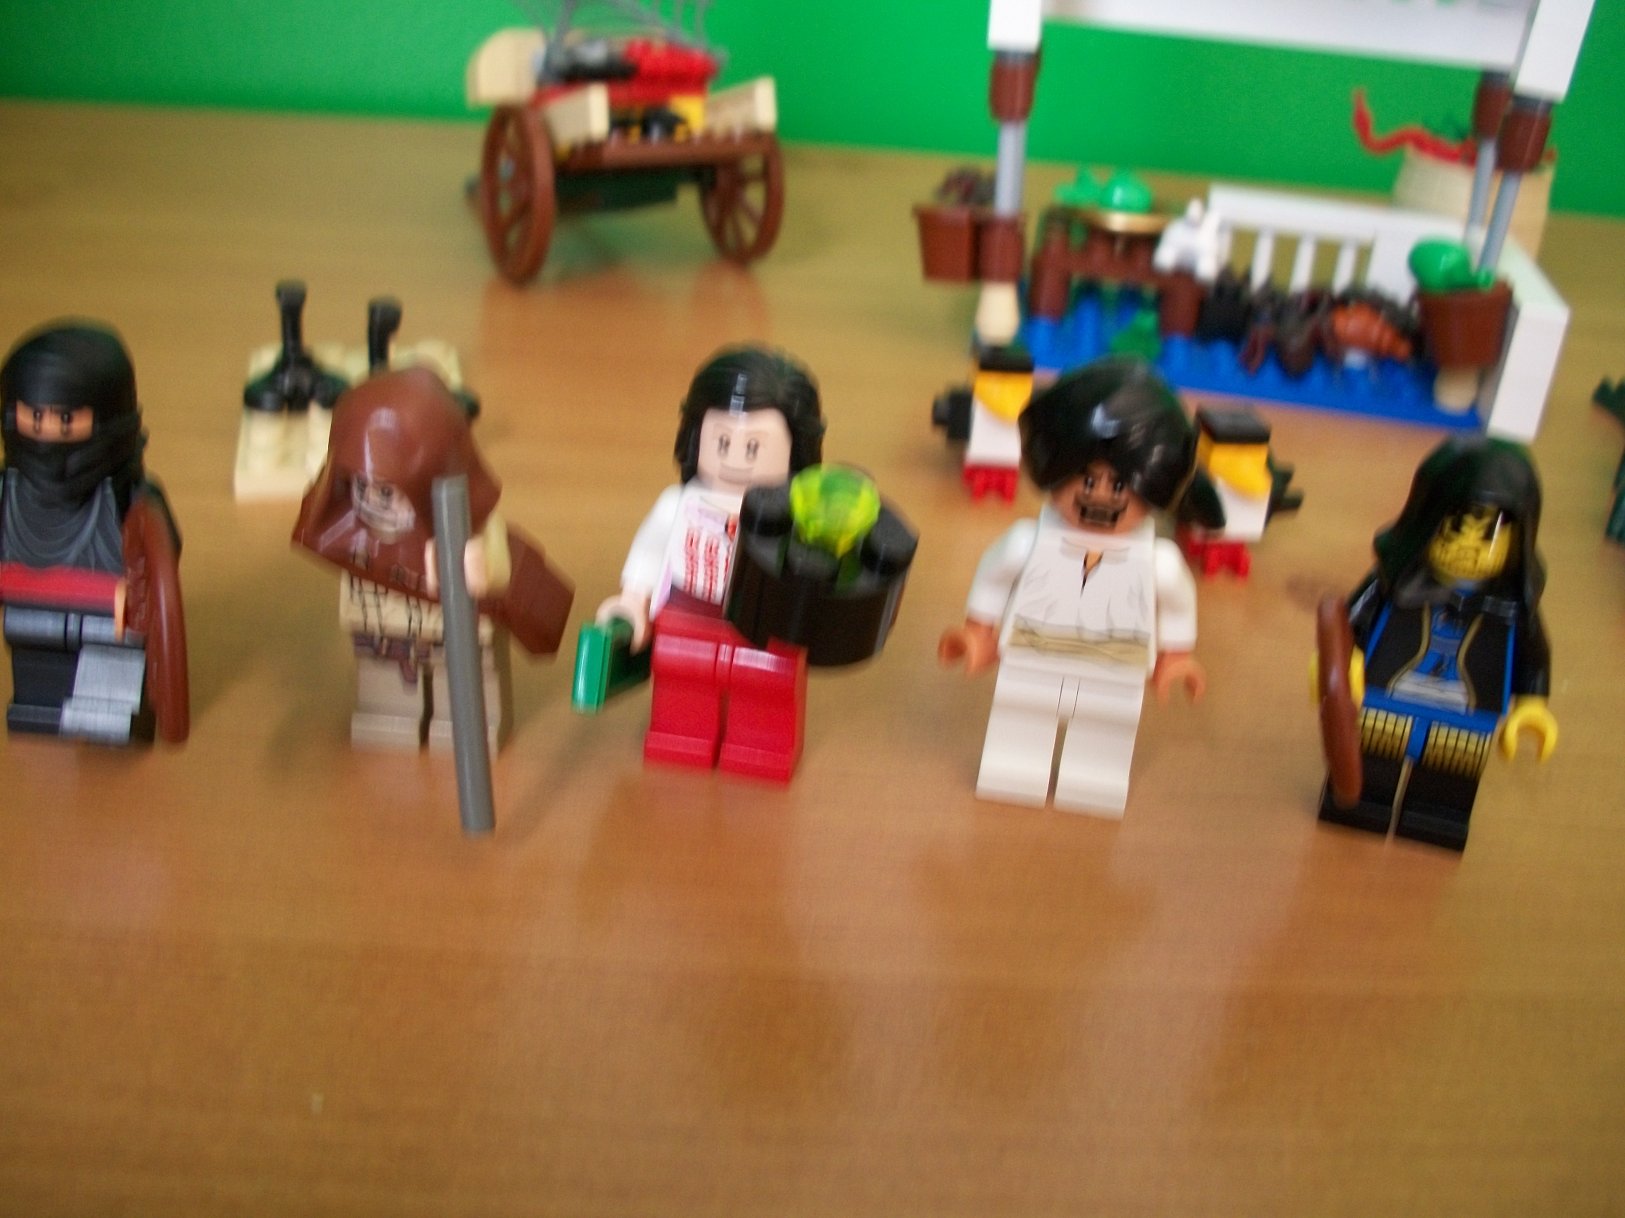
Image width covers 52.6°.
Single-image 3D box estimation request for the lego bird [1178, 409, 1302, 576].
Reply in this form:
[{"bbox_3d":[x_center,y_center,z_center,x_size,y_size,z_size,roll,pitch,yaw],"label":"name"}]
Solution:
[{"bbox_3d":[0.057,-0.015,0.221,0.016,0.024,0.013,1,29,-7],"label":"lego bird"}]

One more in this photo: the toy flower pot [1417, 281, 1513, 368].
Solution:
[{"bbox_3d":[0.111,-0.049,0.280,0.017,0.013,0.017,9,29,6],"label":"toy flower pot"}]

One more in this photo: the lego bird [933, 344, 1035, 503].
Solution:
[{"bbox_3d":[0.026,-0.027,0.236,0.016,0.024,0.013,2,29,-5],"label":"lego bird"}]

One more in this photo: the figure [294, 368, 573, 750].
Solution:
[{"bbox_3d":[-0.039,-0.003,0.165,0.026,0.042,0.019,5,29,0],"label":"figure"}]

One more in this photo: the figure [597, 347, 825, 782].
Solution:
[{"bbox_3d":[-0.008,-0.003,0.168,0.026,0.044,0.016,9,29,7],"label":"figure"}]

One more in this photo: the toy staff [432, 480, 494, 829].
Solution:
[{"bbox_3d":[-0.033,0.005,0.155,0.003,0.039,0.003,3,29,1],"label":"toy staff"}]

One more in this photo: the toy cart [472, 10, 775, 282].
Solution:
[{"bbox_3d":[-0.037,-0.093,0.316,0.050,0.051,0.052,-10,33,-25],"label":"toy cart"}]

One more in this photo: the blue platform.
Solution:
[{"bbox_3d":[0.076,-0.051,0.306,0.090,0.005,0.047,9,29,7],"label":"blue platform"}]

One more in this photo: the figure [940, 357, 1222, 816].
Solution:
[{"bbox_3d":[0.027,-0.001,0.168,0.028,0.045,0.015,6,29,2],"label":"figure"}]

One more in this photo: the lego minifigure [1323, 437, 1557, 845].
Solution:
[{"bbox_3d":[0.064,0.003,0.169,0.025,0.043,0.015,10,30,9],"label":"lego minifigure"}]

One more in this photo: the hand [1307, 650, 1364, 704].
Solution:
[{"bbox_3d":[0.053,0.007,0.167,0.005,0.005,0.006,10,30,9],"label":"hand"}]

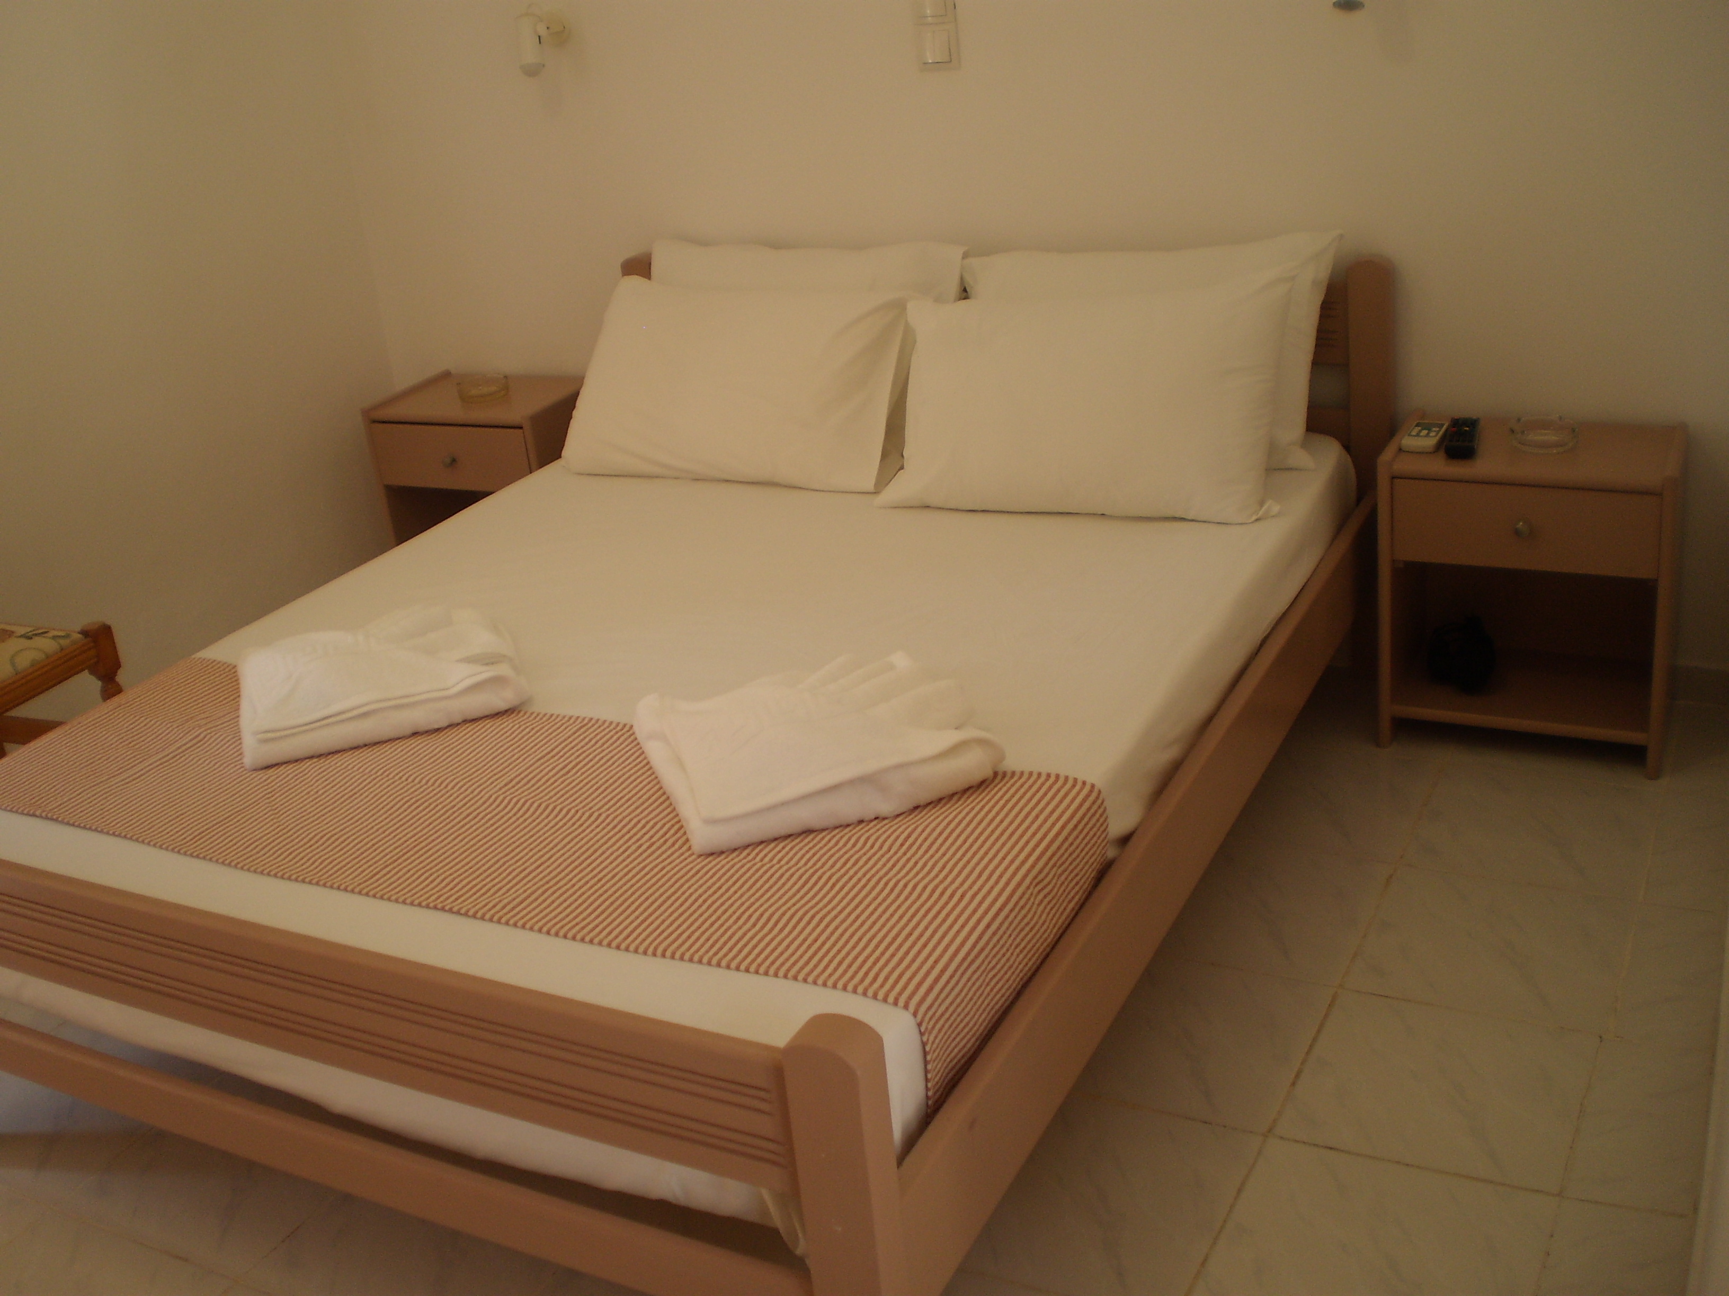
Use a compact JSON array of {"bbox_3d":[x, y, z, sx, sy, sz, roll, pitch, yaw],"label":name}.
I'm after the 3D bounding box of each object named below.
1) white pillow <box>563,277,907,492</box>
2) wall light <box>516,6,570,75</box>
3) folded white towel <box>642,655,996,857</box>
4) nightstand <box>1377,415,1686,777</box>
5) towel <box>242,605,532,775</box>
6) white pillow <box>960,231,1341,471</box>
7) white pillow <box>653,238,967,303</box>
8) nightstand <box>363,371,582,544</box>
[{"bbox_3d":[-0.246,-0.506,3.377,0.687,0.379,0.141,7,-4,27],"label":"white pillow"},{"bbox_3d":[-0.642,-1.201,3.561,0.063,0.126,0.111,7,27,27],"label":"wall light"},{"bbox_3d":[-0.066,0.105,2.251,0.384,0.066,0.343,-13,25,-14],"label":"folded white towel"},{"bbox_3d":[1.116,-0.099,3.011,0.440,0.515,0.282,6,27,27],"label":"nightstand"},{"bbox_3d":[-0.696,0.032,2.579,0.384,0.066,0.328,-13,25,-14],"label":"towel"},{"bbox_3d":[0.478,-0.523,3.170,0.682,0.389,0.141,7,18,27],"label":"white pillow"},{"bbox_3d":[-0.118,-0.593,3.481,0.682,0.389,0.141,7,18,27],"label":"white pillow"},{"bbox_3d":[-0.791,-0.317,3.998,0.440,0.515,0.282,6,27,26],"label":"nightstand"}]

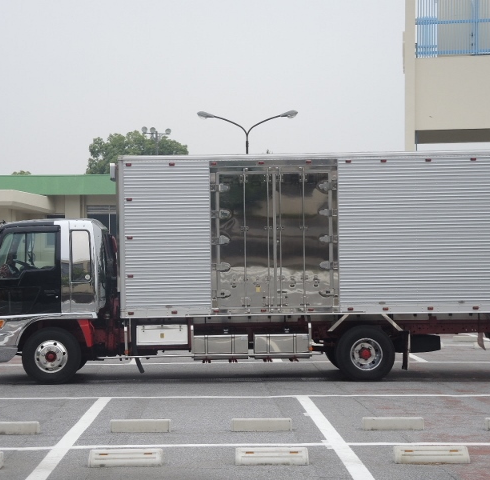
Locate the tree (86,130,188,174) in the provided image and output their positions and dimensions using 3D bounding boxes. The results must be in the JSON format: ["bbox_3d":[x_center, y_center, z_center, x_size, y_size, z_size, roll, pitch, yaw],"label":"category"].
[{"bbox_3d":[-6.741,-1.661,85.000,6.600,10.120,6.400,0,-1,0],"label":"tree"}]

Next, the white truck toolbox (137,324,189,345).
[{"bbox_3d":[-1.177,1.352,19.450,0.737,0.284,0.100,-1,-1,0],"label":"white truck toolbox"}]

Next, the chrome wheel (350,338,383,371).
[{"bbox_3d":[1.731,1.629,19.460,0.475,0.475,0.180,-1,-1,0],"label":"chrome wheel"}]

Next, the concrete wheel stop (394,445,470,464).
[{"bbox_3d":[1.553,1.785,11.330,0.605,0.120,0.160,0,-1,-1],"label":"concrete wheel stop"}]

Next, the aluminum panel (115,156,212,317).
[{"bbox_3d":[-1.128,-0.034,19.340,1.312,2.215,0.080,-1,-1,0],"label":"aluminum panel"}]

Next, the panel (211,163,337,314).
[{"bbox_3d":[0.416,-0.016,19.340,1.777,2.130,0.080,-1,-1,0],"label":"panel"}]

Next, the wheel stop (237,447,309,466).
[{"bbox_3d":[0.222,1.776,11.250,0.605,0.120,0.160,0,-1,-1],"label":"wheel stop"}]

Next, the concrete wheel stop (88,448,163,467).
[{"bbox_3d":[-0.973,1.773,11.140,0.605,0.120,0.160,0,-1,-2],"label":"concrete wheel stop"}]

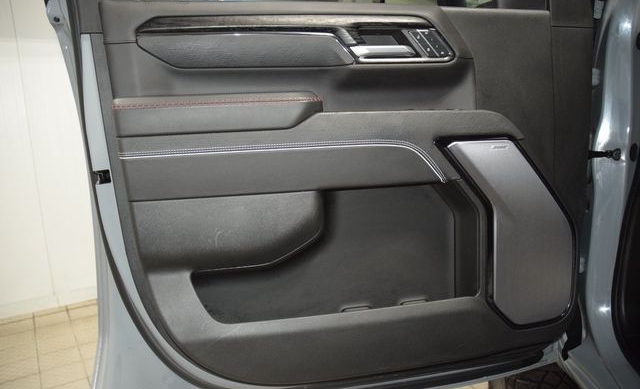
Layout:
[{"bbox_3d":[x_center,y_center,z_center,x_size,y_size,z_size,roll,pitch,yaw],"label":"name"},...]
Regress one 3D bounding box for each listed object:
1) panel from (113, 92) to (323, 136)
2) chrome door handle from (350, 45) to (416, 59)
[{"bbox_3d":[-0.193,-0.158,0.948,0.384,0.070,0.080,-5,8,-10],"label":"panel"},{"bbox_3d":[0.132,-0.301,1.025,0.144,0.025,0.030,-5,8,-10],"label":"chrome door handle"}]

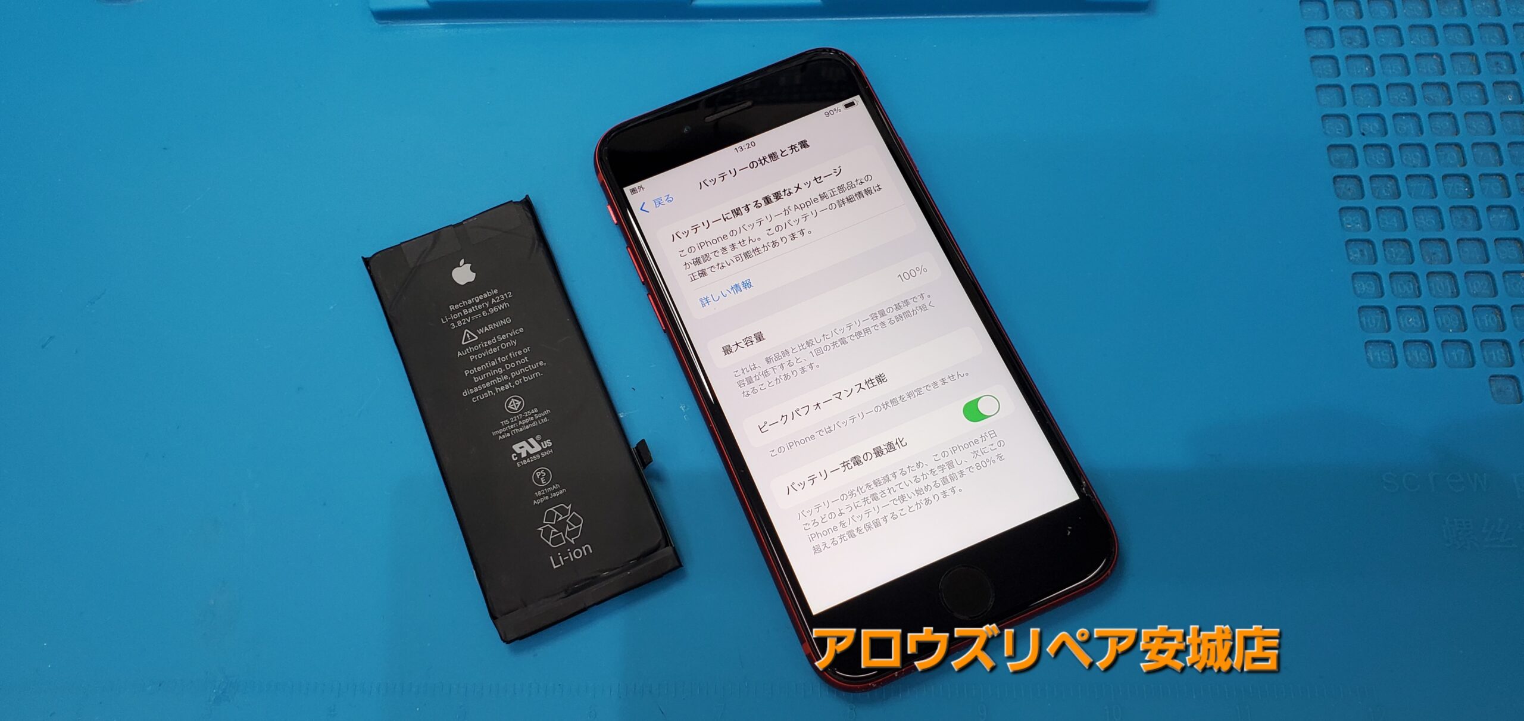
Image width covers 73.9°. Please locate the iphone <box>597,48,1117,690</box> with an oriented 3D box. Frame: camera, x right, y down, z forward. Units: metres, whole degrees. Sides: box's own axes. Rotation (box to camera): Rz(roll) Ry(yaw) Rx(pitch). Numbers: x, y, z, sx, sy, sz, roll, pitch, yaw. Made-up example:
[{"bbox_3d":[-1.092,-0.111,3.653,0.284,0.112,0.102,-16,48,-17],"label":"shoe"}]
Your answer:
[{"bbox_3d":[0.016,-0.005,0.219,0.067,0.007,0.138,-23,70,-6],"label":"iphone"}]

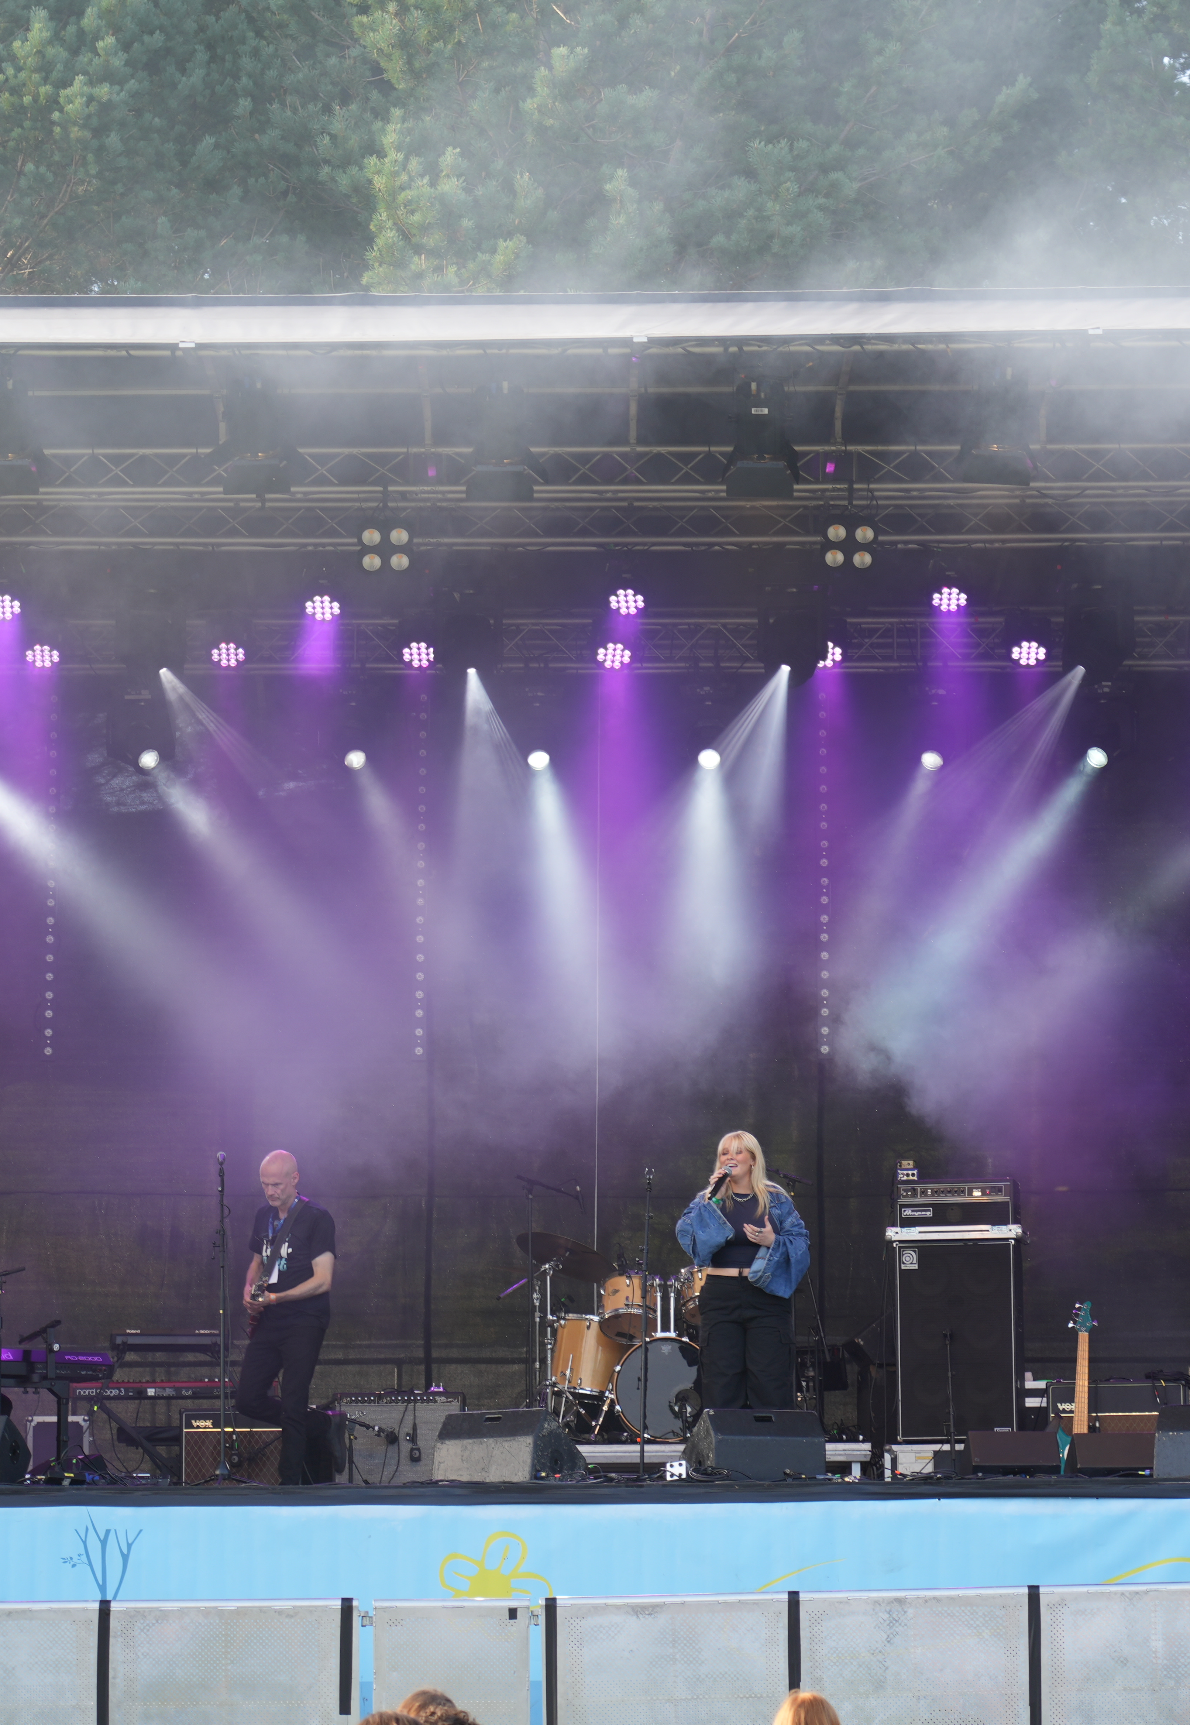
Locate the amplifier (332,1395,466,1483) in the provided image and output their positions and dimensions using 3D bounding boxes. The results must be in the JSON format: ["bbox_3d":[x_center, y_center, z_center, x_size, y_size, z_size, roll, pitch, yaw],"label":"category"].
[{"bbox_3d":[-1.006,2.990,35.600,0.670,0.505,0.270,0,-6,0],"label":"amplifier"}]

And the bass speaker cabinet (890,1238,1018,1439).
[{"bbox_3d":[2.017,2.646,38.250,0.670,1.120,0.410,-1,-5,7],"label":"bass speaker cabinet"}]

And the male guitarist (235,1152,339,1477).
[{"bbox_3d":[-1.568,2.328,35.082,0.530,1.730,0.430,-5,-7,38],"label":"male guitarist"}]

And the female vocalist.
[{"bbox_3d":[0.739,2.207,34.300,0.640,1.730,0.450,-1,-6,6],"label":"female vocalist"}]

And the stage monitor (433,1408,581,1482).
[{"bbox_3d":[-0.416,2.839,33.317,0.560,0.360,0.490,-3,-6,30],"label":"stage monitor"}]

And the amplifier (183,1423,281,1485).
[{"bbox_3d":[-1.894,3.105,36.421,0.570,0.450,0.260,0,-5,-2],"label":"amplifier"}]

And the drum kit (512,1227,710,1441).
[{"bbox_3d":[0.386,2.620,38.200,1.650,1.200,1.500,0,-6,0],"label":"drum kit"}]

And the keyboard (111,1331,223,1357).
[{"bbox_3d":[-2.232,2.513,36.100,0.590,0.105,0.320,0,-6,0],"label":"keyboard"}]

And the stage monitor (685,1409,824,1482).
[{"bbox_3d":[0.760,2.830,33.317,0.560,0.360,0.490,1,-6,-15],"label":"stage monitor"}]

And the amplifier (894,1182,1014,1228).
[{"bbox_3d":[1.956,1.862,37.300,0.610,0.285,0.330,-1,-6,6],"label":"amplifier"}]

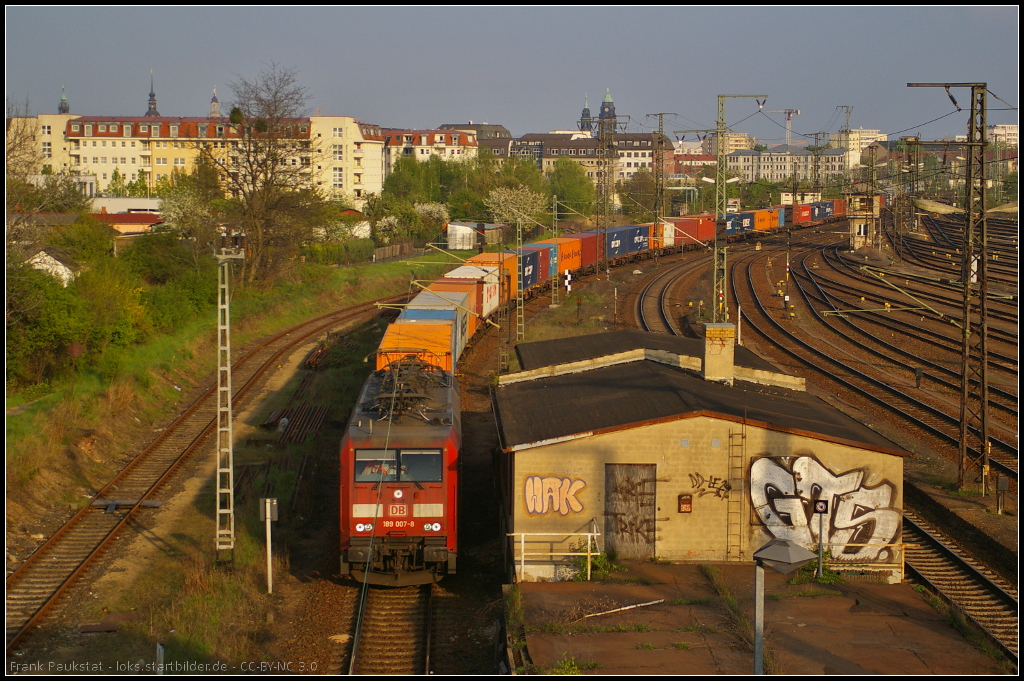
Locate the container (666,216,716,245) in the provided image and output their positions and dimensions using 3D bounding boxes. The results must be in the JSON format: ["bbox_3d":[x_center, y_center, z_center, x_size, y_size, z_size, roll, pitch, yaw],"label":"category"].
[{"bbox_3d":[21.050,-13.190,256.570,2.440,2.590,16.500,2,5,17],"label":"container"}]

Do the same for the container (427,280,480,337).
[{"bbox_3d":[-3.347,-1.590,115.849,2.440,2.591,6.100,1,5,2],"label":"container"}]

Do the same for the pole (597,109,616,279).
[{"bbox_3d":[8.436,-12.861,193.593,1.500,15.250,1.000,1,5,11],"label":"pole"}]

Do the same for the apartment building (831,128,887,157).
[{"bbox_3d":[201.453,-106.866,1240.762,30.000,31.200,16.500,-3,6,-35],"label":"apartment building"}]

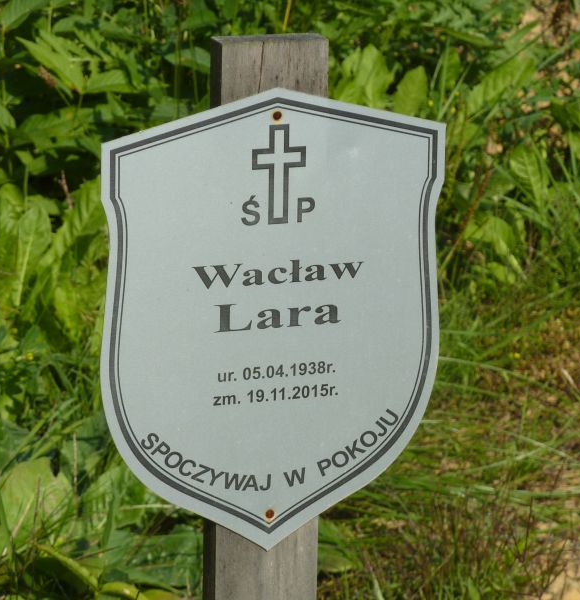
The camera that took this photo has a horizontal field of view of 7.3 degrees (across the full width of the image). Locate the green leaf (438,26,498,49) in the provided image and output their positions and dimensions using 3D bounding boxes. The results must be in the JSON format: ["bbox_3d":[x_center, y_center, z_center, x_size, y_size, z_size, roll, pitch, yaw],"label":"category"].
[{"bbox_3d":[0.170,-0.249,4.300,0.059,0.014,0.035,1,12,0],"label":"green leaf"}]

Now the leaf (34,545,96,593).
[{"bbox_3d":[-0.188,0.225,3.800,0.067,0.025,0.035,37,-3,-11],"label":"leaf"}]

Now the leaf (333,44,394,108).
[{"bbox_3d":[0.075,-0.223,4.650,0.059,0.085,0.035,5,11,-6],"label":"leaf"}]

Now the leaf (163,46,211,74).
[{"bbox_3d":[-0.089,-0.221,4.200,0.058,0.021,0.035,1,12,0],"label":"leaf"}]

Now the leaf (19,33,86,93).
[{"bbox_3d":[-0.216,-0.216,4.120,0.062,0.046,0.045,1,12,0],"label":"leaf"}]

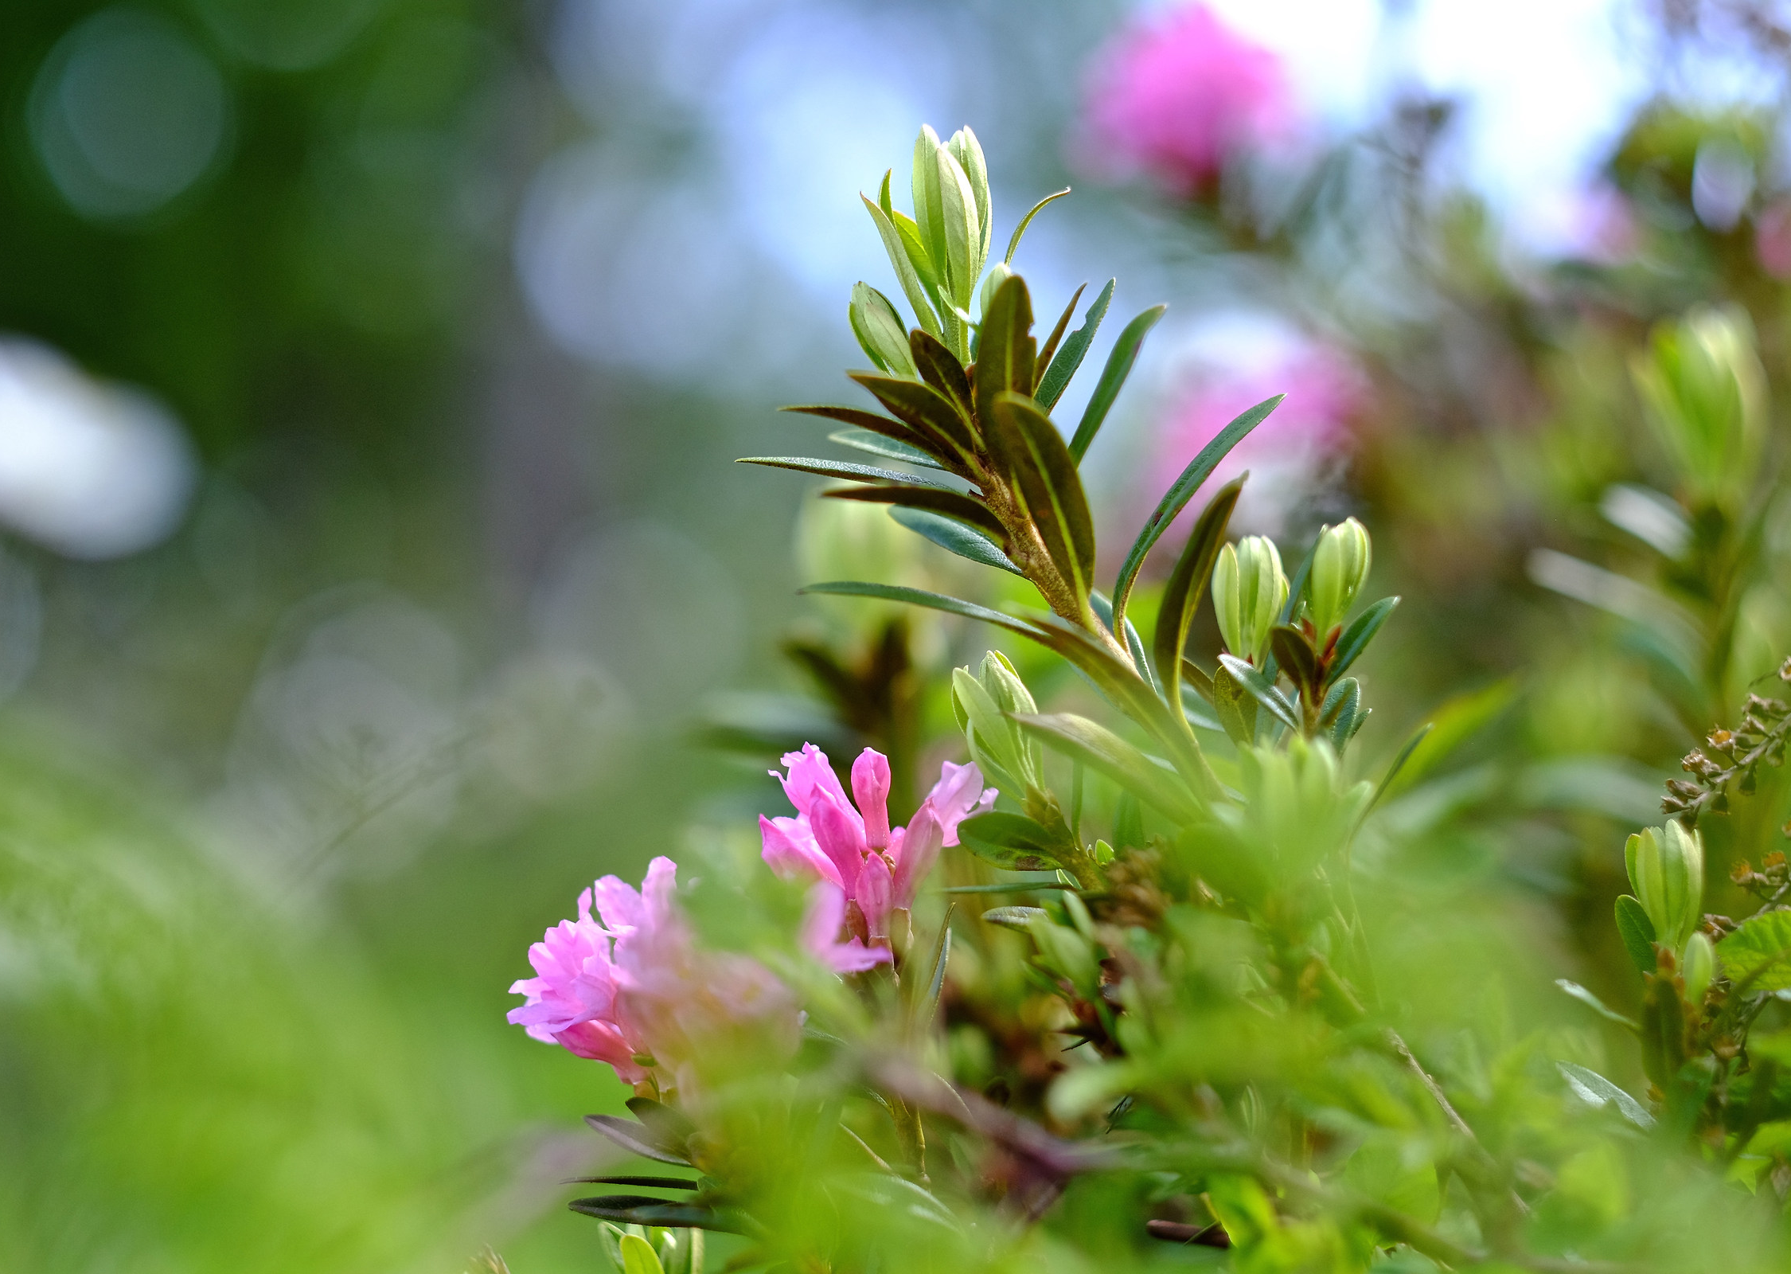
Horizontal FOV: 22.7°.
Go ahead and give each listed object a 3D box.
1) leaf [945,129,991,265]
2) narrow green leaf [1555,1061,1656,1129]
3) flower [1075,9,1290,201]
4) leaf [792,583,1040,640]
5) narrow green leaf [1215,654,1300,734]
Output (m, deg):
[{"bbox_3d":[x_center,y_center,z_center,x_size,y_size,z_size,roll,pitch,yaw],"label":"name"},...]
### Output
[{"bbox_3d":[0.011,-0.068,0.700,0.007,0.025,0.004,-1,0,-17],"label":"leaf"},{"bbox_3d":[0.100,0.065,0.627,0.017,0.004,0.007,29,18,-17],"label":"narrow green leaf"},{"bbox_3d":[0.055,-0.101,0.840,0.037,0.034,0.036,0,4,0],"label":"flower"},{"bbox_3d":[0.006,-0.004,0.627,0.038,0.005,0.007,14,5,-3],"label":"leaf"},{"bbox_3d":[0.051,0.008,0.630,0.003,0.019,0.005,-37,27,21],"label":"narrow green leaf"}]

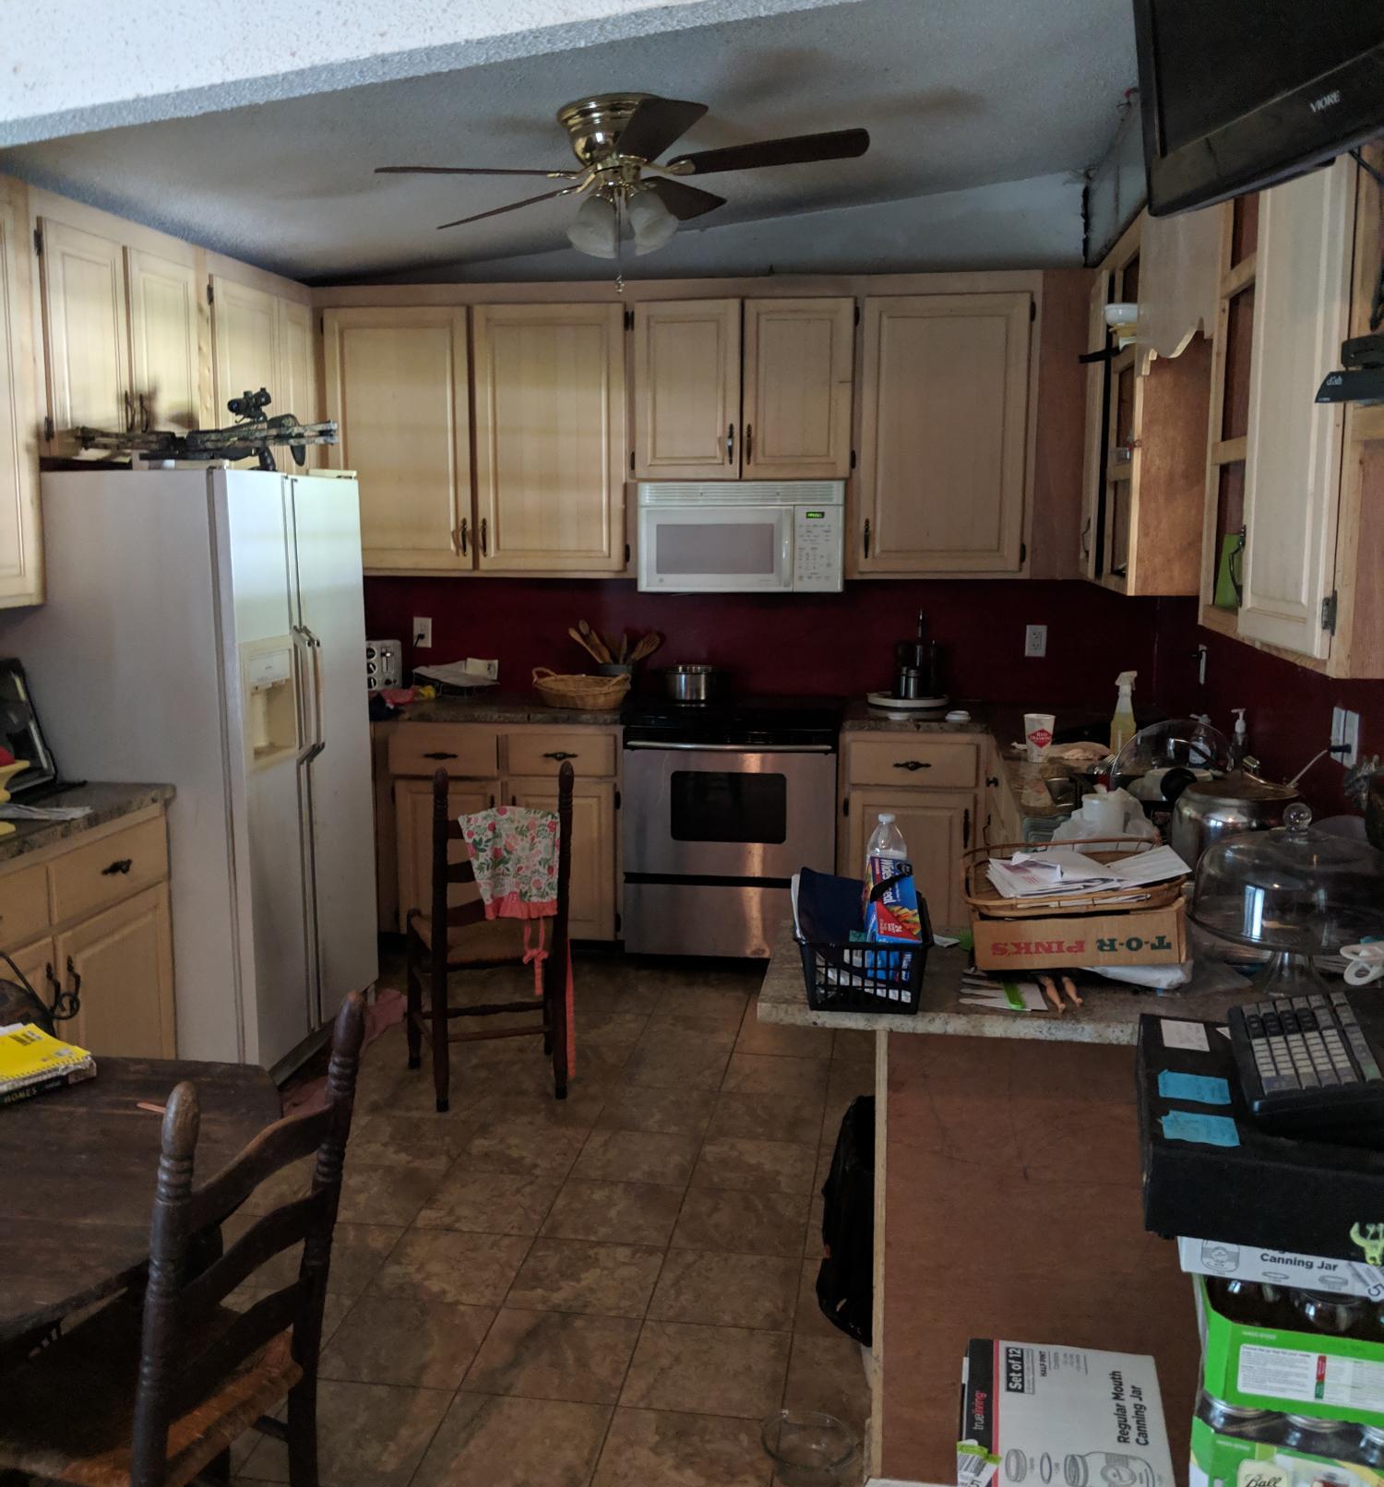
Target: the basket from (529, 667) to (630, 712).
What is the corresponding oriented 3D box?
[{"bbox_3d":[-0.409,-0.208,5.312,0.375,0.135,0.280,1,10,9],"label":"basket"}]

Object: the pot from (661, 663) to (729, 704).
[{"bbox_3d":[0.014,-0.226,5.428,0.250,0.120,0.220,1,10,9],"label":"pot"}]

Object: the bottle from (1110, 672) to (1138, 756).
[{"bbox_3d":[1.254,-0.078,4.196,0.088,0.262,0.068,2,9,14],"label":"bottle"}]

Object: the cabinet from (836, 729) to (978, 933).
[{"bbox_3d":[0.809,0.354,5.395,0.495,0.880,0.610,1,9,8],"label":"cabinet"}]

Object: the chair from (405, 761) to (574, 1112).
[{"bbox_3d":[-0.572,0.505,4.083,0.450,0.965,0.430,-3,9,-17],"label":"chair"}]

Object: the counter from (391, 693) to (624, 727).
[{"bbox_3d":[-0.631,-0.139,5.428,0.890,0.040,0.645,1,10,9],"label":"counter"}]

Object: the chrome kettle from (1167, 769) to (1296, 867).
[{"bbox_3d":[1.021,0.175,2.715,0.245,0.198,0.245,1,9,8],"label":"chrome kettle"}]

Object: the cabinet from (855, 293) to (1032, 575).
[{"bbox_3d":[0.905,-1.098,5.191,0.590,0.975,0.325,1,10,9],"label":"cabinet"}]

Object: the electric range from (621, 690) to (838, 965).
[{"bbox_3d":[0.178,0.326,5.443,0.757,0.918,0.710,1,9,8],"label":"electric range"}]

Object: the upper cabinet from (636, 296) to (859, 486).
[{"bbox_3d":[0.210,-1.309,5.389,0.790,0.640,0.335,1,9,8],"label":"upper cabinet"}]

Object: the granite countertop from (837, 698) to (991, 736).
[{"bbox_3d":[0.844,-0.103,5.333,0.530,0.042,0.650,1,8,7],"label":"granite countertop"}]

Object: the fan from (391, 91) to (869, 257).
[{"bbox_3d":[-0.178,-1.458,3.751,1.280,0.390,1.280,1,10,9],"label":"fan"}]

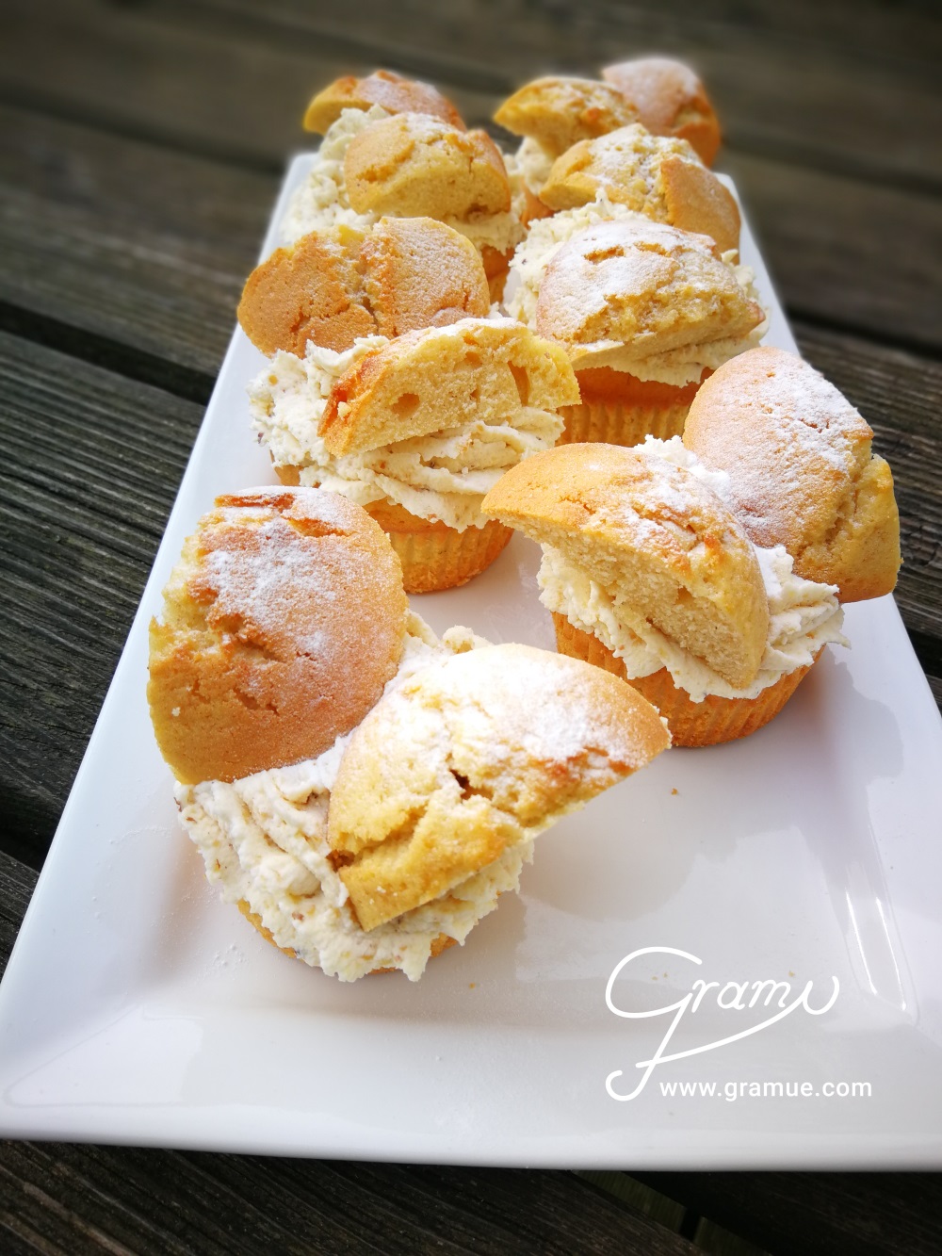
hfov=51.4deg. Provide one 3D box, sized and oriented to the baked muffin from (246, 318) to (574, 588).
[{"bbox_3d":[-0.015,-0.054,0.279,0.088,0.074,0.075,2,47,0],"label":"baked muffin"}]

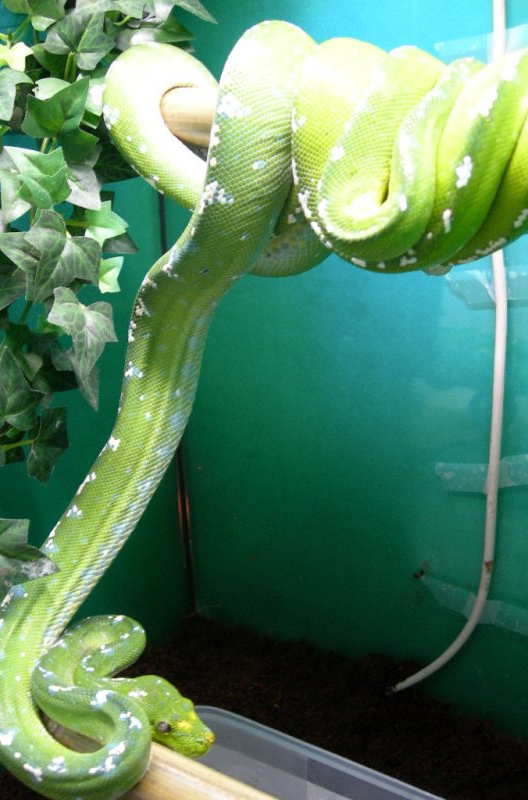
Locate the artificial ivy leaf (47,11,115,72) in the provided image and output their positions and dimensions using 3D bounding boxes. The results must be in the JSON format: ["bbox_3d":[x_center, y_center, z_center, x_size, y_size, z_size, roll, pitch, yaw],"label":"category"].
[{"bbox_3d":[-0.107,-0.209,0.510,0.042,0.036,0.020,0,-14,-6],"label":"artificial ivy leaf"}]

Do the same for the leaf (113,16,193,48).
[{"bbox_3d":[-0.066,-0.220,0.525,0.047,0.024,0.021,0,68,0],"label":"leaf"}]

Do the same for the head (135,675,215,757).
[{"bbox_3d":[-0.048,0.161,0.450,0.049,0.024,0.031,22,31,26],"label":"head"}]

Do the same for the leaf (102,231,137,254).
[{"bbox_3d":[-0.088,-0.094,0.520,0.026,0.022,0.009,0,-11,-17],"label":"leaf"}]

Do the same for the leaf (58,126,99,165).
[{"bbox_3d":[-0.108,-0.147,0.505,0.027,0.027,0.010,0,0,-20],"label":"leaf"}]

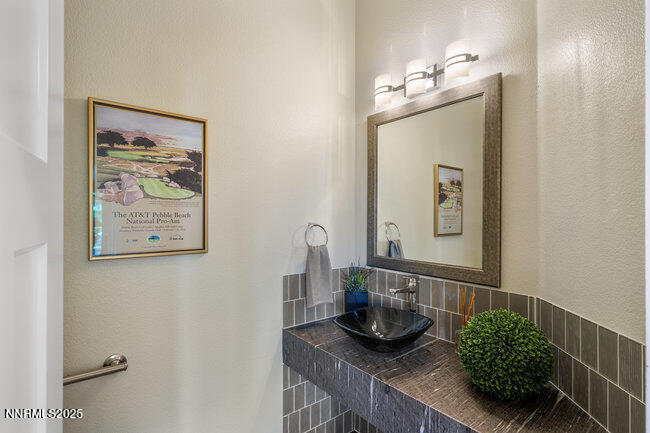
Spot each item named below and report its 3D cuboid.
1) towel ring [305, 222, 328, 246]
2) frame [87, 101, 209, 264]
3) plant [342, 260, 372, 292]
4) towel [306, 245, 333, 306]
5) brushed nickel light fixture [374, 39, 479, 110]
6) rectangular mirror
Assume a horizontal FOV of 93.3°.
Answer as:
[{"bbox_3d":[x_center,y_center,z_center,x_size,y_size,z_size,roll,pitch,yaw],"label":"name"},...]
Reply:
[{"bbox_3d":[-0.067,0.119,1.859,0.160,0.155,0.076,0,0,-38],"label":"towel ring"},{"bbox_3d":[-0.754,-0.146,1.353,0.453,0.637,0.040,0,0,-38],"label":"frame"},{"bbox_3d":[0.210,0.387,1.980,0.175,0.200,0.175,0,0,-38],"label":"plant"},{"bbox_3d":[-0.029,0.362,1.861,0.195,0.365,0.060,0,0,-38],"label":"towel"},{"bbox_3d":[0.496,-0.730,1.648,0.136,0.165,0.630,0,0,-38],"label":"brushed nickel light fixture"},{"bbox_3d":[0.535,-0.161,1.685,0.028,0.965,0.800,0,0,-38],"label":"rectangular mirror"}]

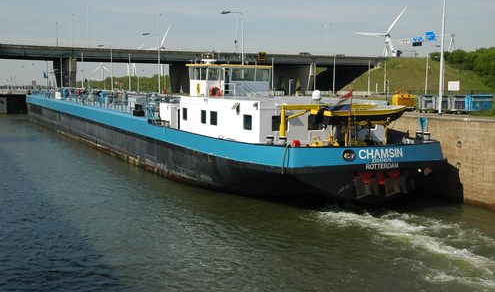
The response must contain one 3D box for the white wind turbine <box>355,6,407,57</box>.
[{"bbox_3d":[137.880,-99.360,655.870,55.000,88.200,10.500,3,6,25],"label":"white wind turbine"}]

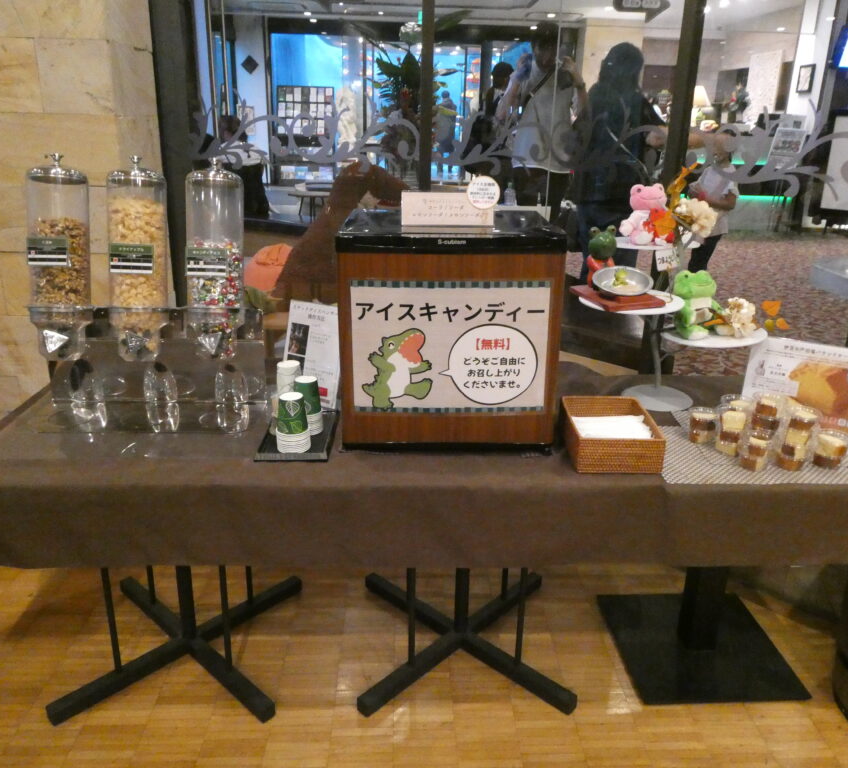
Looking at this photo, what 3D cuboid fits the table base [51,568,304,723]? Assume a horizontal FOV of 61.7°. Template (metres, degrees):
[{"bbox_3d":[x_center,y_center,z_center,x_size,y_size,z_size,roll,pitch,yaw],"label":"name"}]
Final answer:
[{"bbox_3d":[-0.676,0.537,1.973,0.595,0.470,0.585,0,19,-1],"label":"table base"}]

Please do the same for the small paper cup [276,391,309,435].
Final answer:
[{"bbox_3d":[-0.295,0.064,1.585,0.073,0.077,0.073,0,19,0],"label":"small paper cup"}]

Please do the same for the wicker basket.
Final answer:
[{"bbox_3d":[0.418,0.112,1.613,0.184,0.078,0.257,0,19,1],"label":"wicker basket"}]

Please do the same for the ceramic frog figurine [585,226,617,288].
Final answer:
[{"bbox_3d":[0.452,-0.306,1.805,0.074,0.156,0.074,-5,20,-17],"label":"ceramic frog figurine"}]

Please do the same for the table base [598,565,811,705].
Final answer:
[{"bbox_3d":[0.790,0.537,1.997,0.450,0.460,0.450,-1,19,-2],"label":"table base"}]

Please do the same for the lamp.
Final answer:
[{"bbox_3d":[3.170,-3.216,8.200,0.340,0.500,0.340,1,19,0],"label":"lamp"}]

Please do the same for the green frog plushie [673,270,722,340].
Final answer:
[{"bbox_3d":[0.680,-0.195,1.762,0.112,0.156,0.115,-4,20,-16],"label":"green frog plushie"}]

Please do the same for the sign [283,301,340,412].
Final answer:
[{"bbox_3d":[-0.288,-0.077,1.840,0.183,0.258,0.015,12,7,28],"label":"sign"}]

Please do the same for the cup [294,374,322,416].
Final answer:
[{"bbox_3d":[-0.277,0.025,1.679,0.072,0.077,0.072,0,19,0],"label":"cup"}]

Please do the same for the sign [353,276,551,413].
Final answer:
[{"bbox_3d":[0.056,-0.076,1.536,0.420,0.296,0.010,2,19,1],"label":"sign"}]

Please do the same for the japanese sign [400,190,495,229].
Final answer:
[{"bbox_3d":[0.053,-0.386,1.573,0.203,0.076,0.025,0,8,0],"label":"japanese sign"}]

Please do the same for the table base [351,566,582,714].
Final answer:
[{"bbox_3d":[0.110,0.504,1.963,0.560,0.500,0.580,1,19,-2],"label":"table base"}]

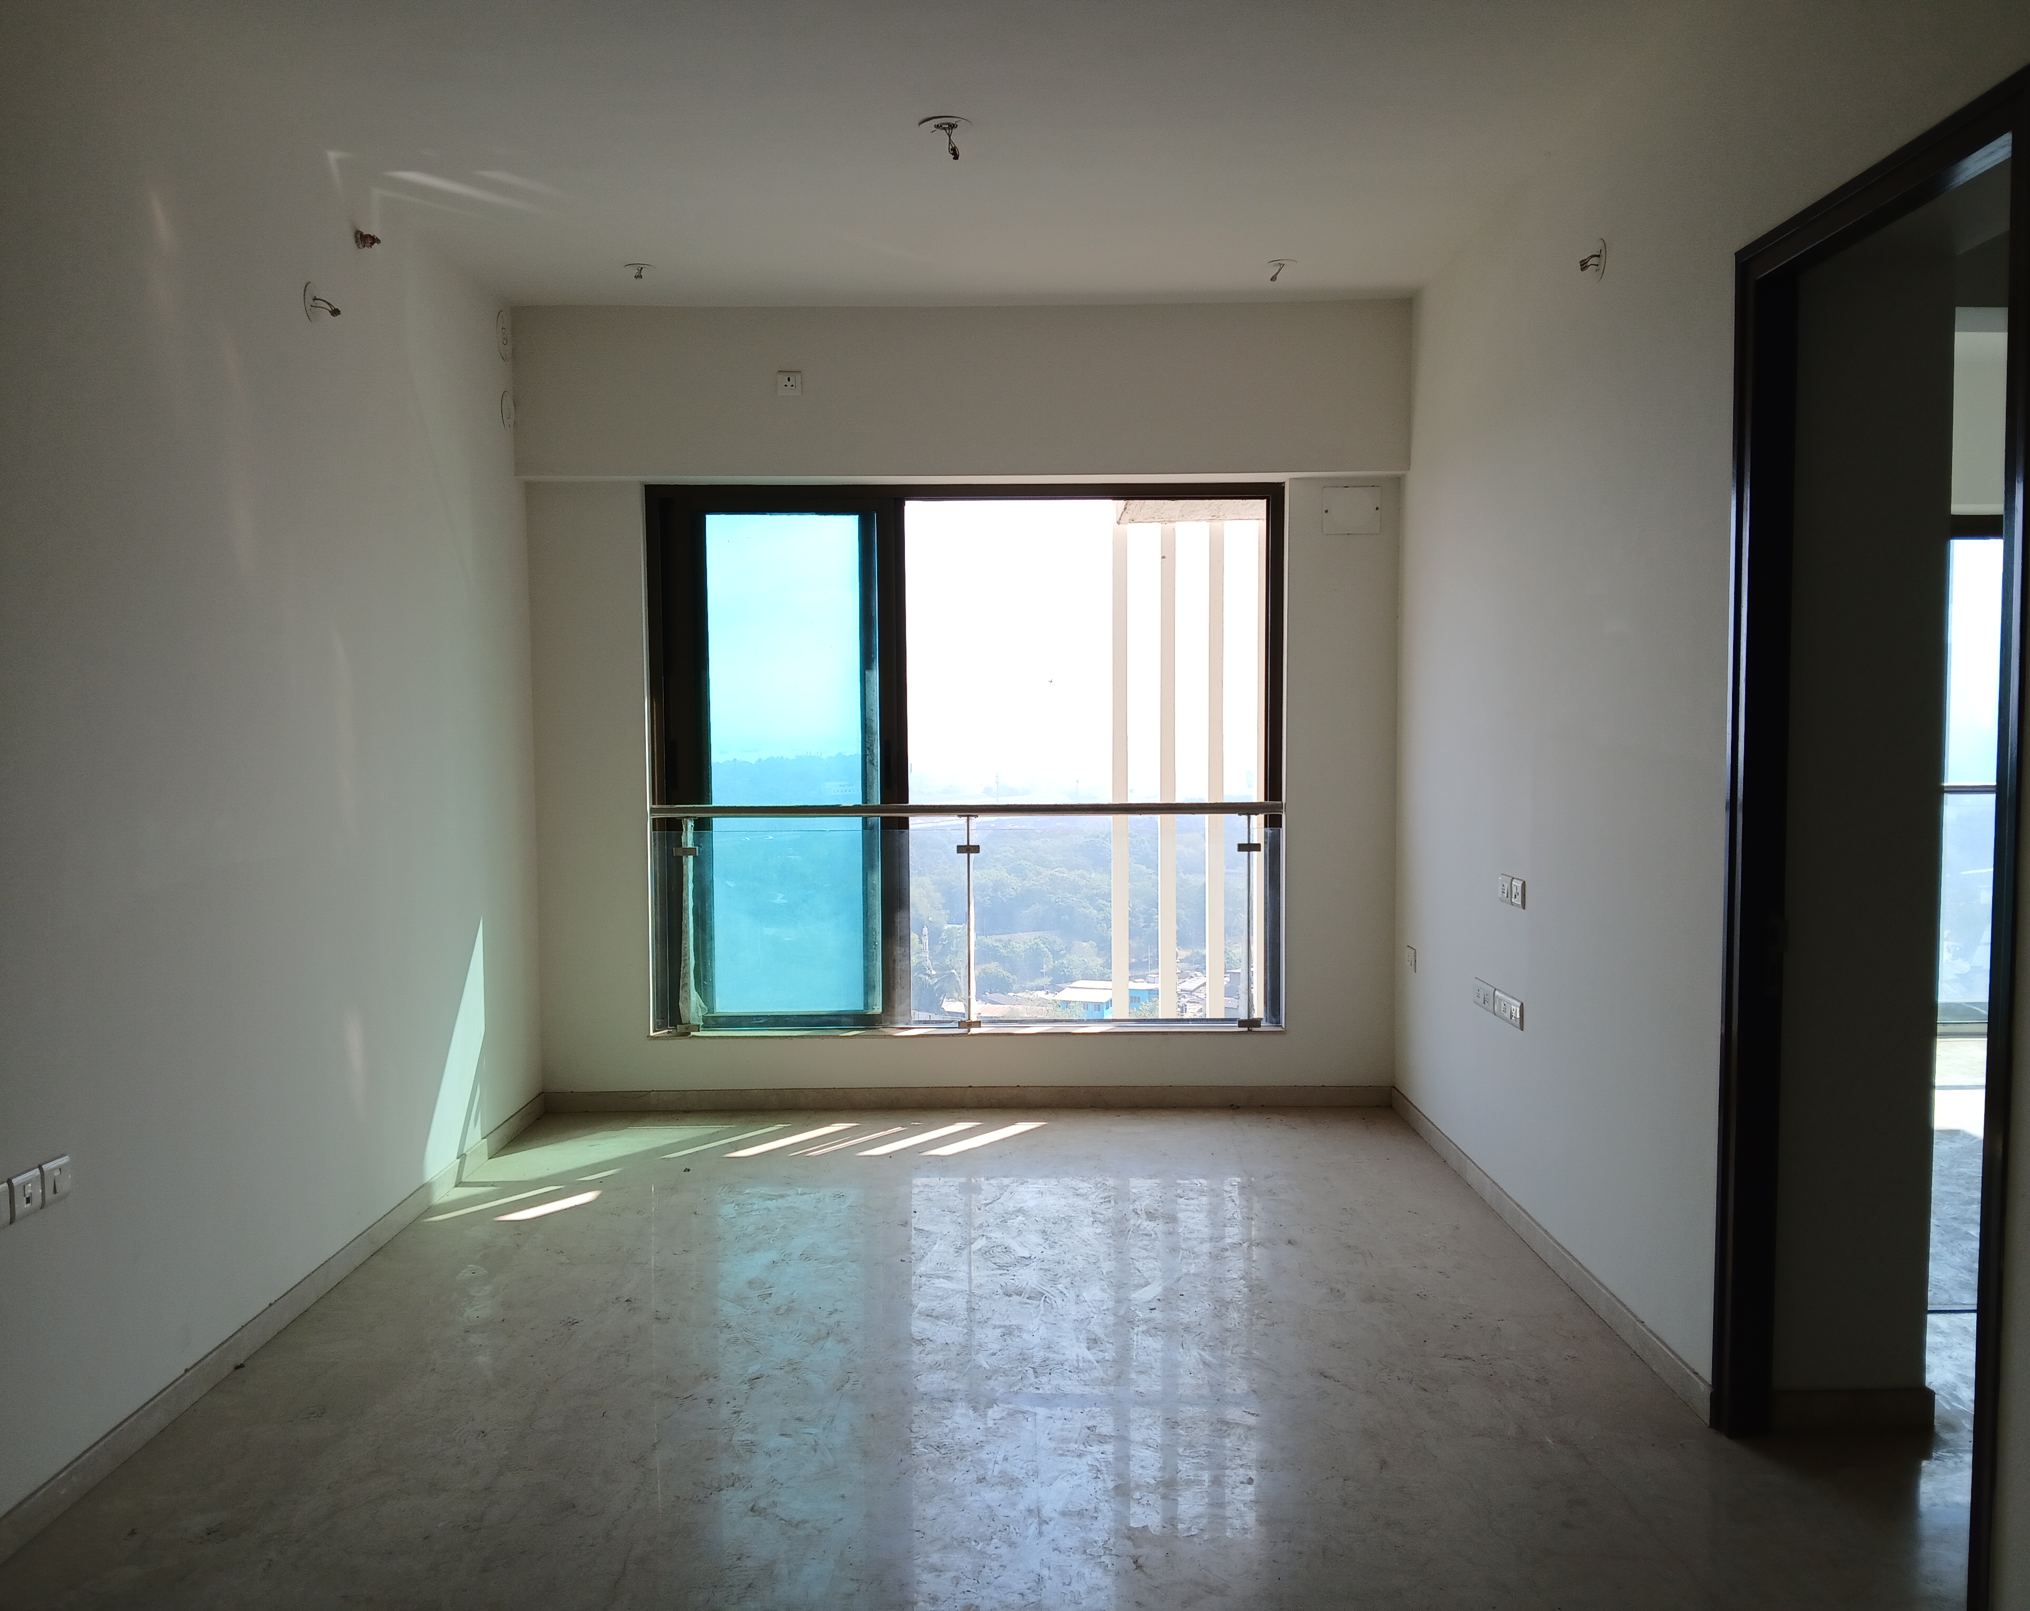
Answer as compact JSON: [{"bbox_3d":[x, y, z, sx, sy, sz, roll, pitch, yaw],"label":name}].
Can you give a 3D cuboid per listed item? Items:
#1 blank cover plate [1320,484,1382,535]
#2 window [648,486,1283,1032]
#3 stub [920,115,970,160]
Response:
[{"bbox_3d":[1.302,-1.136,6.218,0.226,0.190,0.012,0,3,0],"label":"blank cover plate"},{"bbox_3d":[-0.183,-0.179,6.356,2.480,2.140,0.122,0,3,0],"label":"window"},{"bbox_3d":[-0.178,-1.724,4.203,0.141,0.091,0.141,0,3,0],"label":"stub"}]

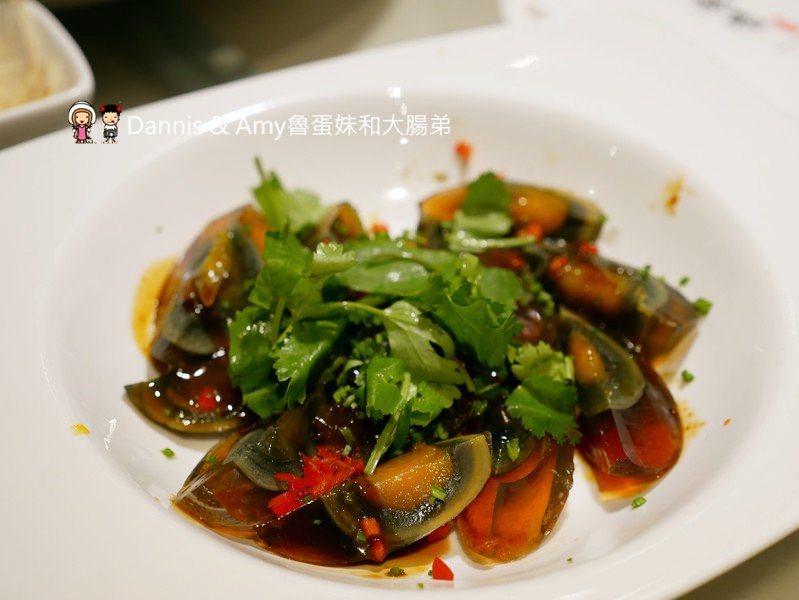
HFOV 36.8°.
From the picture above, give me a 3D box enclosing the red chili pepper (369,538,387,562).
[{"bbox_3d":[-0.006,0.073,0.349,0.005,0.006,0.006,0,42,0],"label":"red chili pepper"}]

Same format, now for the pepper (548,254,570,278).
[{"bbox_3d":[0.056,-0.012,0.423,0.007,0.006,0.007,0,42,0],"label":"pepper"}]

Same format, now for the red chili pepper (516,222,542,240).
[{"bbox_3d":[0.048,-0.025,0.444,0.009,0.006,0.006,0,42,0],"label":"red chili pepper"}]

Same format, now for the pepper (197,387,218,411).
[{"bbox_3d":[-0.062,0.032,0.386,0.007,0.006,0.006,0,42,0],"label":"pepper"}]

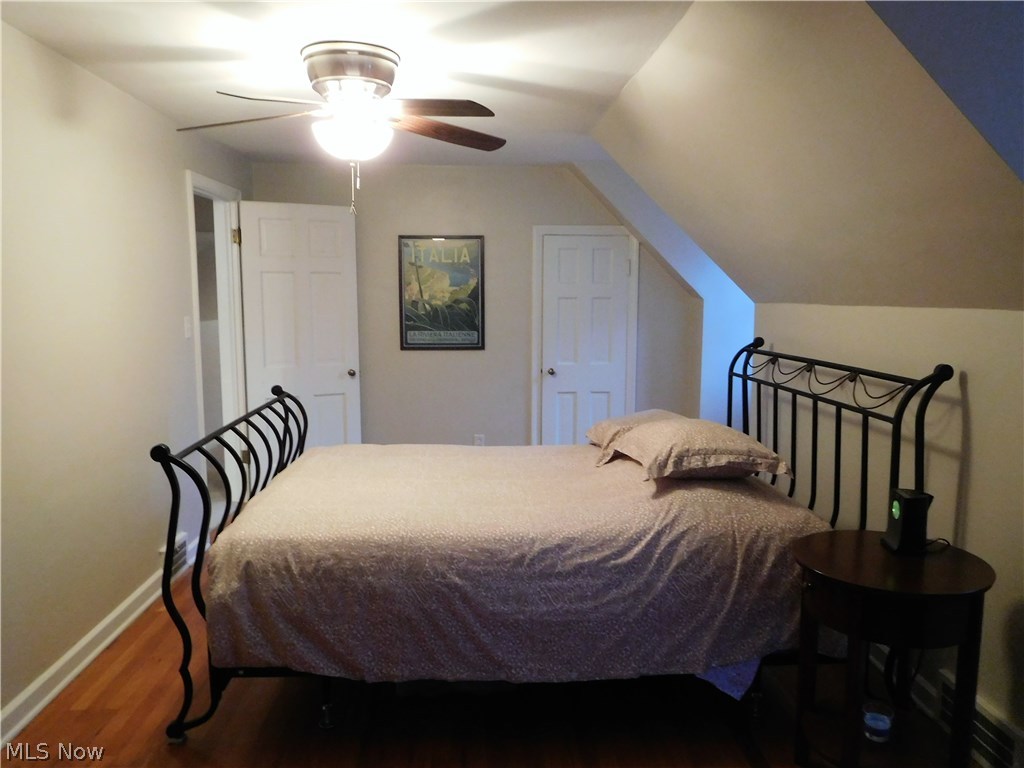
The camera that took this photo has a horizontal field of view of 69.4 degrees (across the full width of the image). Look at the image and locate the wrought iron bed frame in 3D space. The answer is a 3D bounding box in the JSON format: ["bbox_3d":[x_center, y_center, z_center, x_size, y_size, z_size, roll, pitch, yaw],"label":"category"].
[{"bbox_3d":[0.108,0.447,3.102,2.513,1.189,1.590,0,7,-3],"label":"wrought iron bed frame"}]

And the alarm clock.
[{"bbox_3d":[1.115,0.387,2.091,0.092,0.161,0.088,0,7,-3],"label":"alarm clock"}]

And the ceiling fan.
[{"bbox_3d":[-0.617,-1.020,2.762,1.284,0.381,1.274,0,7,-3],"label":"ceiling fan"}]

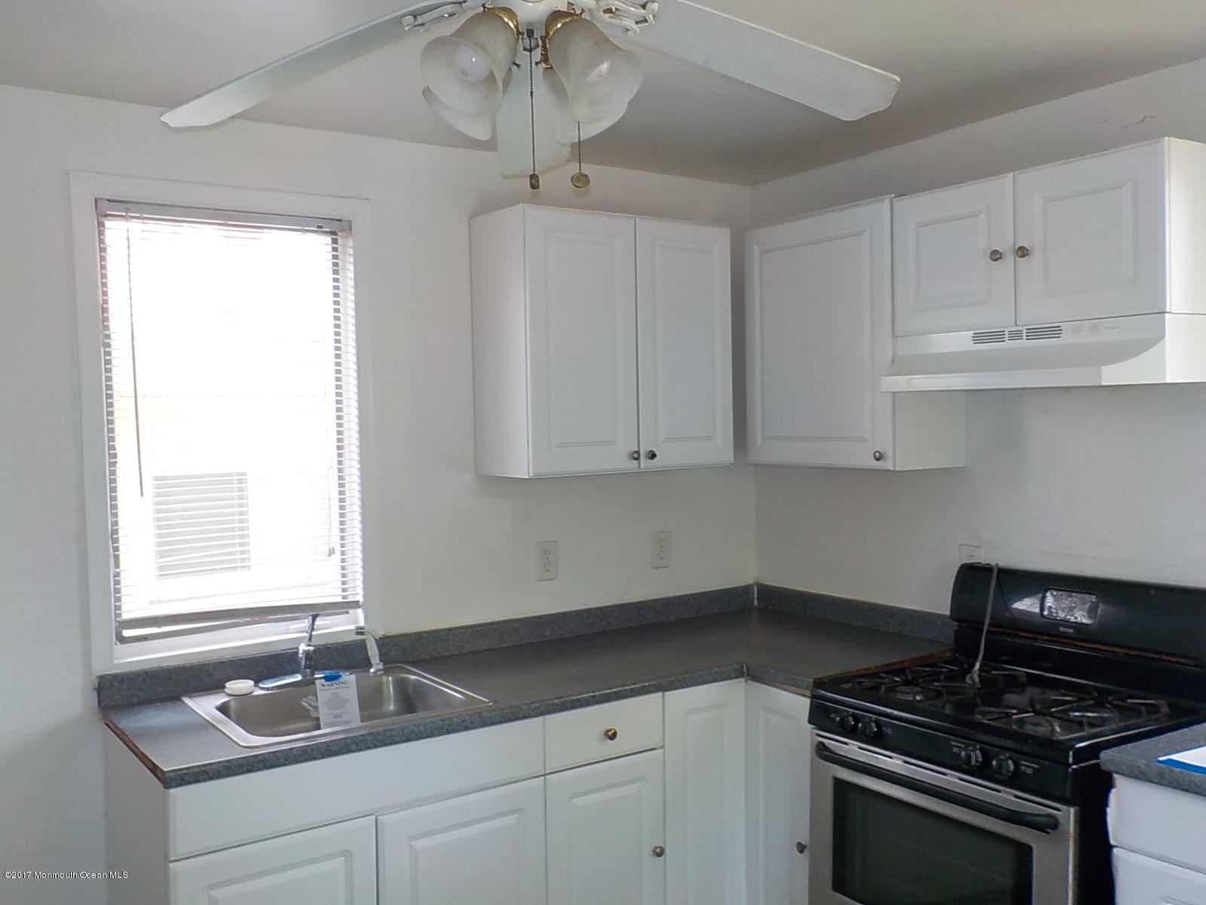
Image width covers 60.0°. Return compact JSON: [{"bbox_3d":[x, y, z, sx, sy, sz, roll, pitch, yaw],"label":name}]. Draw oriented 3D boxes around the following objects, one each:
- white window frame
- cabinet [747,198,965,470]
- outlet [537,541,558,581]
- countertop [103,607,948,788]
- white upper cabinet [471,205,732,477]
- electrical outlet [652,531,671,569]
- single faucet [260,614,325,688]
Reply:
[{"bbox_3d":[-0.996,-0.082,2.827,0.773,1.255,0.090,-2,3,-33],"label":"white window frame"},{"bbox_3d":[0.767,-0.339,3.227,0.313,0.762,0.591,-3,3,-35],"label":"cabinet"},{"bbox_3d":[-0.175,0.348,3.343,0.073,0.120,0.010,-2,3,-33],"label":"outlet"},{"bbox_3d":[-0.092,0.635,2.876,2.197,0.045,0.893,-2,3,-33],"label":"countertop"},{"bbox_3d":[0.011,-0.328,3.267,0.754,0.768,0.313,-2,3,-33],"label":"white upper cabinet"},{"bbox_3d":[0.206,0.335,3.591,0.073,0.120,0.010,-2,3,-33],"label":"electrical outlet"},{"bbox_3d":[-0.787,0.535,2.807,0.232,0.183,0.180,-2,2,-25],"label":"single faucet"}]

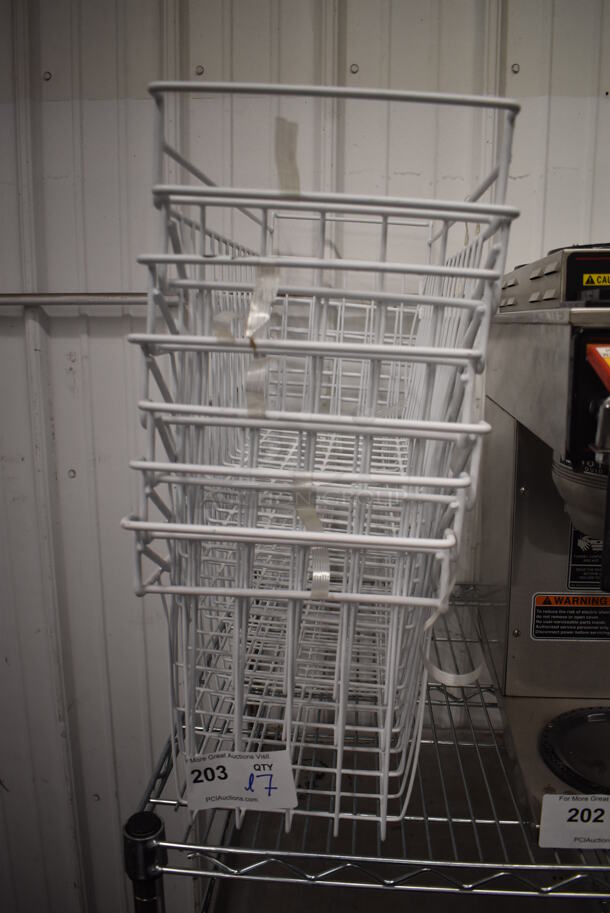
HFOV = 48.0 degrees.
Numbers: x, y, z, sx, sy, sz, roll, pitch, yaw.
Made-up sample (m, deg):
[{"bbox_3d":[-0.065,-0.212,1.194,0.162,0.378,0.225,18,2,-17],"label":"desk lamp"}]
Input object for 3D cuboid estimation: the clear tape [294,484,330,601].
[{"bbox_3d":[0.006,0.067,0.541,0.021,0.097,0.015,-7,10,6],"label":"clear tape"}]

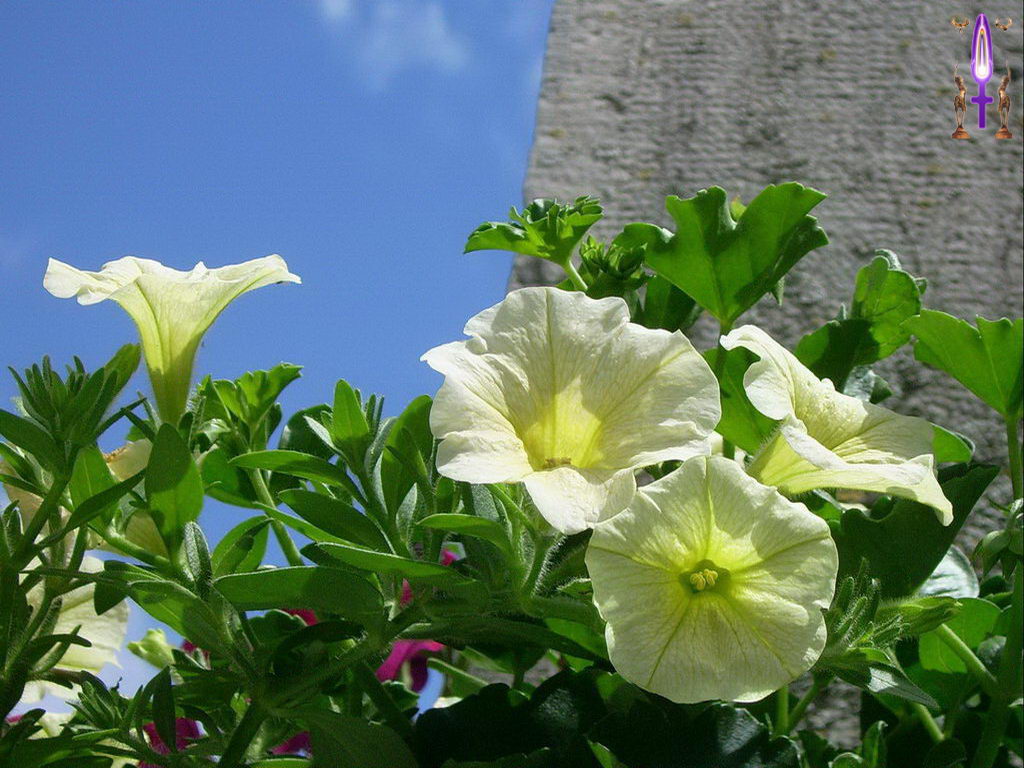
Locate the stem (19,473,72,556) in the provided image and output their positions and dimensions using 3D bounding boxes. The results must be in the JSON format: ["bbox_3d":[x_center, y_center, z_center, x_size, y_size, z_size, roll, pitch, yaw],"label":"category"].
[{"bbox_3d":[-0.124,0.035,0.690,0.004,0.024,0.004,31,-6,-3],"label":"stem"}]

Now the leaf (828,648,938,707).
[{"bbox_3d":[0.095,0.075,0.665,0.031,0.012,0.007,18,-39,25],"label":"leaf"}]

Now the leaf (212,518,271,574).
[{"bbox_3d":[-0.072,0.043,0.690,0.025,0.007,0.013,-47,-46,12],"label":"leaf"}]

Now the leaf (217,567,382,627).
[{"bbox_3d":[-0.056,0.056,0.680,0.045,0.008,0.015,7,-45,-7],"label":"leaf"}]

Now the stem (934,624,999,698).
[{"bbox_3d":[0.128,0.078,0.735,0.004,0.026,0.004,-41,-6,0],"label":"stem"}]

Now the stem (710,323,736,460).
[{"bbox_3d":[0.059,0.002,0.730,0.004,0.040,0.004,0,-12,0],"label":"stem"}]

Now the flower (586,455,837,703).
[{"bbox_3d":[0.053,0.052,0.688,0.066,0.065,0.042,3,-3,2],"label":"flower"}]

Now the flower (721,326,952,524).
[{"bbox_3d":[0.081,0.015,0.680,0.062,0.063,0.042,22,-57,-40],"label":"flower"}]

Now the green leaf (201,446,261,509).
[{"bbox_3d":[-0.079,0.026,0.725,0.018,0.018,0.006,4,-15,7],"label":"green leaf"}]

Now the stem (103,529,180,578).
[{"bbox_3d":[-0.100,0.046,0.700,0.026,0.004,0.004,33,0,3],"label":"stem"}]

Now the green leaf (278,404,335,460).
[{"bbox_3d":[-0.058,0.013,0.735,0.018,0.018,0.007,4,-15,7],"label":"green leaf"}]

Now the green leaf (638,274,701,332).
[{"bbox_3d":[0.044,-0.022,0.725,0.016,0.019,0.007,-8,-6,-1],"label":"green leaf"}]

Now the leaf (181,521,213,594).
[{"bbox_3d":[-0.082,0.045,0.680,0.007,0.020,0.006,-9,0,17],"label":"leaf"}]

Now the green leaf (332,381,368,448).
[{"bbox_3d":[-0.043,0.008,0.700,0.011,0.018,0.005,-2,-15,-3],"label":"green leaf"}]

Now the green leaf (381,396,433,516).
[{"bbox_3d":[-0.028,0.019,0.695,0.013,0.032,0.009,11,-3,17],"label":"green leaf"}]

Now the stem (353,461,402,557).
[{"bbox_3d":[-0.036,0.033,0.690,0.004,0.026,0.004,-26,-6,3],"label":"stem"}]

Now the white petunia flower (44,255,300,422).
[{"bbox_3d":[-0.090,-0.011,0.690,0.068,0.048,0.066,1,-5,0],"label":"white petunia flower"}]

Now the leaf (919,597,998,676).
[{"bbox_3d":[0.125,0.070,0.725,0.023,0.022,0.009,0,-18,0],"label":"leaf"}]

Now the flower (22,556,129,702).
[{"bbox_3d":[-0.149,0.083,0.880,0.040,0.052,0.052,-7,-23,28],"label":"flower"}]

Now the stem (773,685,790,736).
[{"bbox_3d":[0.076,0.092,0.735,0.004,0.016,0.004,2,-6,0],"label":"stem"}]

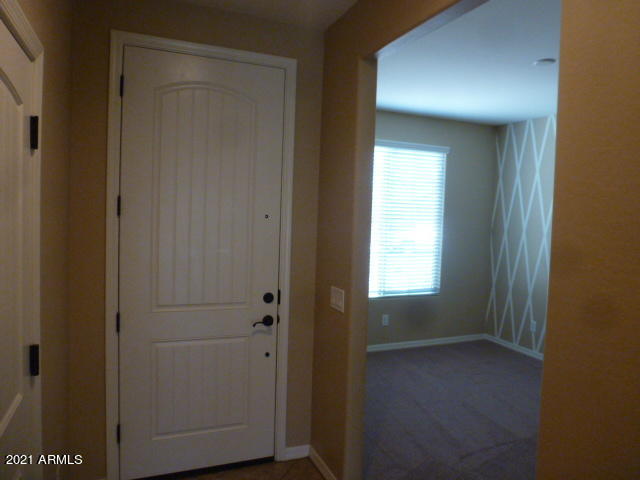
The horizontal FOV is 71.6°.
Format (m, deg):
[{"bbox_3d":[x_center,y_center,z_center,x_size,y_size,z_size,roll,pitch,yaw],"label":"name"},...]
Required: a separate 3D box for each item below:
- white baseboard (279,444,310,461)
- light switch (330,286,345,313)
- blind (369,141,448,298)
[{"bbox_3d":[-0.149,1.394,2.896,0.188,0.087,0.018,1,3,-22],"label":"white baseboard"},{"bbox_3d":[0.097,0.341,2.559,0.014,0.119,0.168,1,3,-22],"label":"light switch"},{"bbox_3d":[1.041,-0.237,5.400,1.200,1.850,0.080,1,3,-22],"label":"blind"}]

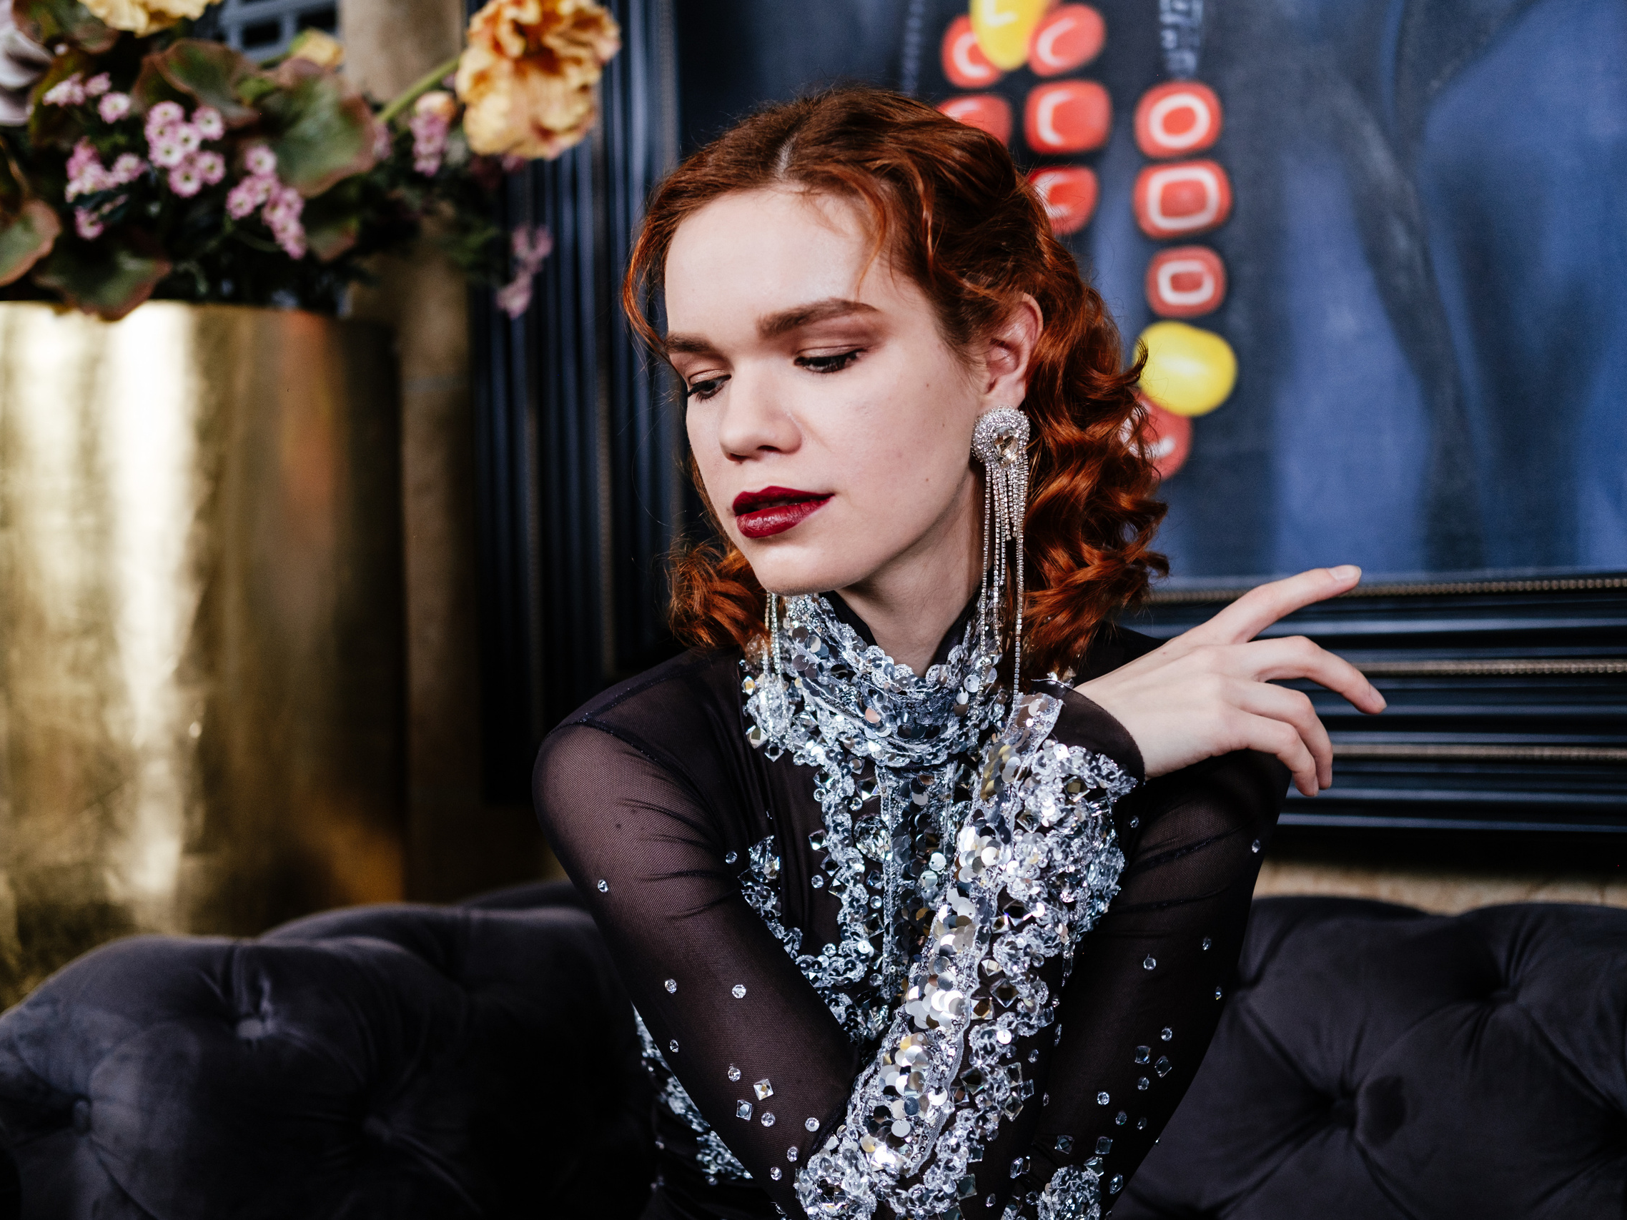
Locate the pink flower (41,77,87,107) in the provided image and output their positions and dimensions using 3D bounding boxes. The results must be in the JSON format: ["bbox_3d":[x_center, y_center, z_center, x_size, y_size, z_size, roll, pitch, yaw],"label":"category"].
[{"bbox_3d":[-0.512,-0.354,1.840,0.029,0.020,0.026,-2,1,-12],"label":"pink flower"}]

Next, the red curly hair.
[{"bbox_3d":[0.037,-0.105,1.250,0.235,0.280,0.265,-1,9,38],"label":"red curly hair"}]

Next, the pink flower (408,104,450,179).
[{"bbox_3d":[-0.274,-0.333,1.920,0.028,0.047,0.030,-2,1,-12],"label":"pink flower"}]

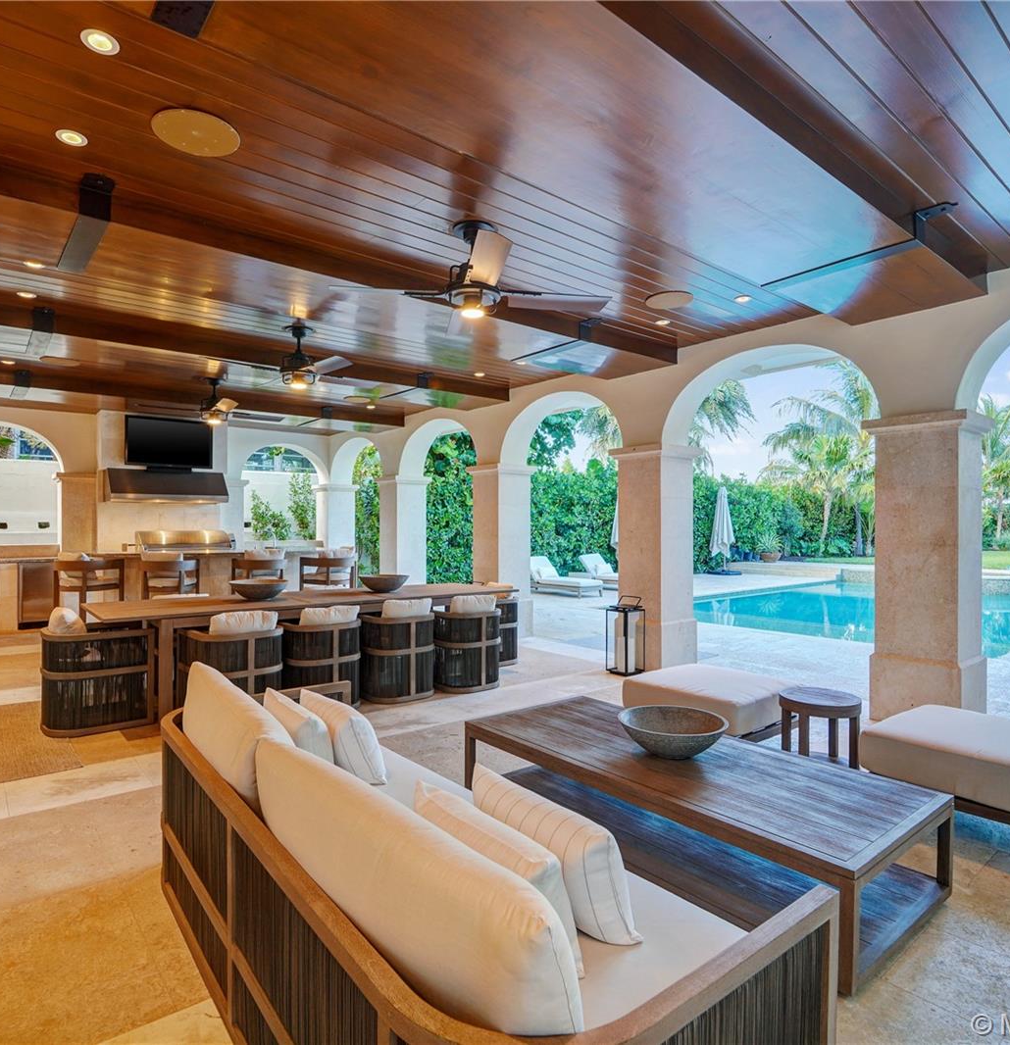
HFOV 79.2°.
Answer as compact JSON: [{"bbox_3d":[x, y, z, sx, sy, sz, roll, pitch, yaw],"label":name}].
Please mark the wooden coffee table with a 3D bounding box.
[{"bbox_3d":[0.785,1.265,2.920,0.880,0.370,2.010,0,0,-39],"label":"wooden coffee table"}]

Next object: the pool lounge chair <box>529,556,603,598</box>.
[{"bbox_3d":[1.020,1.041,12.100,0.700,0.720,1.950,0,0,-40],"label":"pool lounge chair"}]

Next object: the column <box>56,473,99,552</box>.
[{"bbox_3d":[-6.216,0.364,8.906,0.550,2.120,0.520,-1,0,-40],"label":"column"}]

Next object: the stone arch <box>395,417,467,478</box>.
[{"bbox_3d":[-0.764,-1.089,8.888,0.500,0.780,1.950,0,0,-40],"label":"stone arch"}]

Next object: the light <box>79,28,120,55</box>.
[{"bbox_3d":[-1.384,-1.635,2.083,0.117,0.025,0.117,0,0,-39],"label":"light"}]

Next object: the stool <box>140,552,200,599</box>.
[{"bbox_3d":[-3.850,0.900,7.000,0.570,1.080,0.580,0,0,43],"label":"stool"}]

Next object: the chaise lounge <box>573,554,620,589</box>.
[{"bbox_3d":[2.400,1.090,13.500,0.720,0.720,2.000,0,0,-33],"label":"chaise lounge"}]

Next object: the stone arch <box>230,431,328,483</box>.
[{"bbox_3d":[-3.930,-1.066,10.570,1.620,0.800,0.500,0,-1,-38],"label":"stone arch"}]

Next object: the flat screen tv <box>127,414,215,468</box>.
[{"bbox_3d":[-5.244,-1.243,9.524,1.200,0.730,0.080,0,0,-38],"label":"flat screen tv"}]

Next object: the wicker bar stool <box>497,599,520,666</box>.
[{"bbox_3d":[-0.210,1.086,6.210,0.600,0.660,0.600,0,0,-38],"label":"wicker bar stool"}]

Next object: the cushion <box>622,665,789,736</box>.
[{"bbox_3d":[1.343,1.114,3.963,0.730,0.190,0.770,-1,0,-35],"label":"cushion"}]

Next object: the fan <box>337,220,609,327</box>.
[{"bbox_3d":[-0.185,-1.433,3.470,1.600,0.550,1.600,0,0,-6],"label":"fan"}]

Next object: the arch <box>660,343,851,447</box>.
[{"bbox_3d":[2.320,-1.125,5.360,0.550,0.790,1.900,0,0,-39],"label":"arch"}]

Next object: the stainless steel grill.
[{"bbox_3d":[-4.986,0.323,9.510,1.220,0.420,0.620,0,0,-38],"label":"stainless steel grill"}]

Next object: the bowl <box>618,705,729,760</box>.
[{"bbox_3d":[0.752,0.952,2.720,0.475,0.150,0.475,0,0,15],"label":"bowl"}]

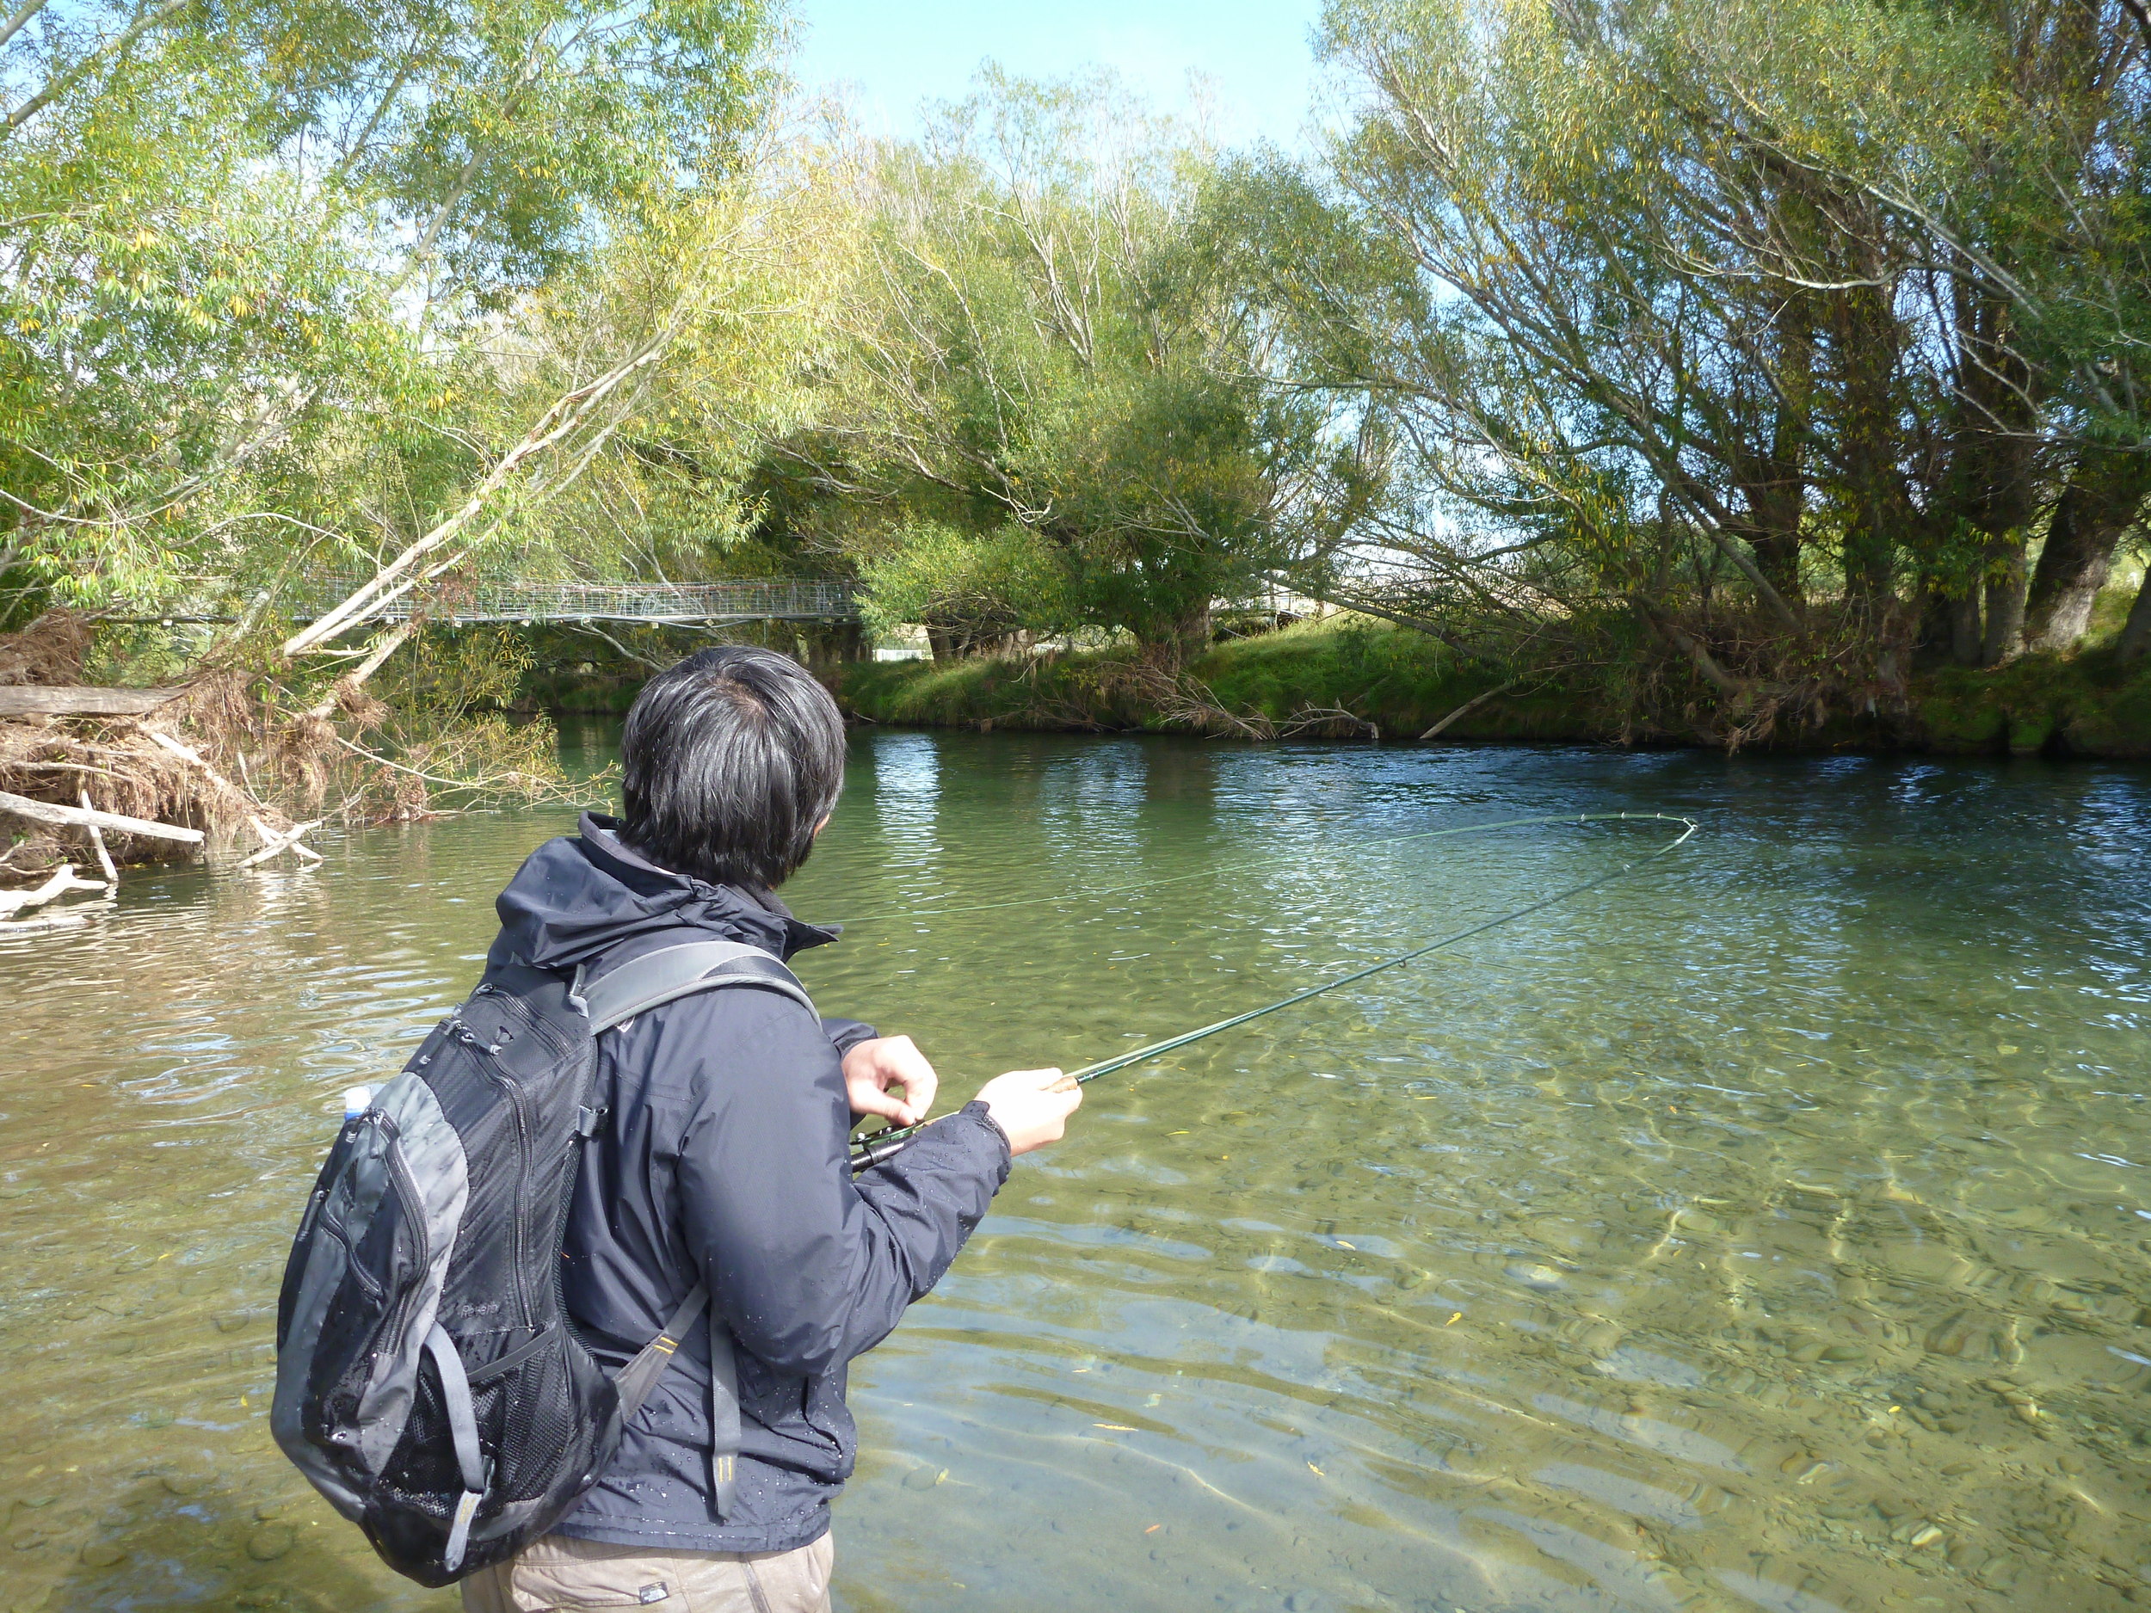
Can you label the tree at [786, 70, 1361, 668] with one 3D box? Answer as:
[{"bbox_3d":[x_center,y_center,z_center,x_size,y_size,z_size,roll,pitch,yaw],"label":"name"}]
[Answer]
[{"bbox_3d":[-0.050,-7.700,30.500,10.000,10.400,8.500,0,5,0],"label":"tree"}]

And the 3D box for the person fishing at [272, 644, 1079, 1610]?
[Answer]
[{"bbox_3d":[-0.335,0.690,1.600,0.740,1.660,0.520,-4,7,-42],"label":"person fishing"}]

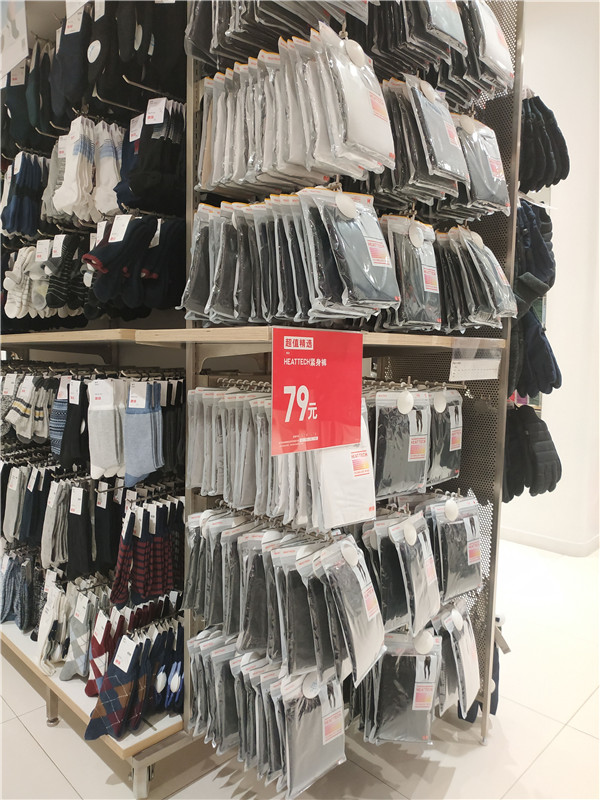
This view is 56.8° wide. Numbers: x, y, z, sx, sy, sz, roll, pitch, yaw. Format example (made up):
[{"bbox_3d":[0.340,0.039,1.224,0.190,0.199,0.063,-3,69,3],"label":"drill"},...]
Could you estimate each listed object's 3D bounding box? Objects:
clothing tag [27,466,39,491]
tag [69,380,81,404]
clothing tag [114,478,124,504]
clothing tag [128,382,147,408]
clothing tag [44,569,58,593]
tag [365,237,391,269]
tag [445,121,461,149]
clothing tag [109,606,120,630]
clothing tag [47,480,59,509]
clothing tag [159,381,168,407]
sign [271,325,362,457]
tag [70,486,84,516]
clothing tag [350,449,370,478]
[{"bbox_3d":[-0.807,0.241,1.677,0.004,0.066,0.045,18,-8,-42],"label":"clothing tag"},{"bbox_3d":[-0.637,-0.021,1.572,0.045,0.066,0.004,7,4,32],"label":"tag"},{"bbox_3d":[-0.558,0.280,1.710,0.046,0.074,0.006,2,-5,45],"label":"clothing tag"},{"bbox_3d":[-0.405,-0.012,1.388,0.045,0.066,0.004,1,-5,12],"label":"clothing tag"},{"bbox_3d":[-0.765,0.560,1.705,0.045,0.066,0.004,1,-8,30],"label":"clothing tag"},{"bbox_3d":[0.154,-0.288,1.085,0.062,0.062,0.004,-8,-9,-44],"label":"tag"},{"bbox_3d":[0.349,-0.606,1.270,0.004,0.060,0.056,-20,-8,39],"label":"tag"},{"bbox_3d":[-0.493,0.591,1.475,0.004,0.066,0.045,17,-3,-37],"label":"clothing tag"},{"bbox_3d":[-0.767,0.294,1.720,0.046,0.074,0.006,11,-1,43],"label":"clothing tag"},{"bbox_3d":[-0.370,-0.017,1.480,0.044,0.067,0.006,3,1,21],"label":"clothing tag"},{"bbox_3d":[0.038,-0.017,0.998,0.005,0.214,0.240,5,6,44],"label":"sign"},{"bbox_3d":[-0.652,0.296,1.620,0.046,0.075,0.006,4,0,27],"label":"tag"},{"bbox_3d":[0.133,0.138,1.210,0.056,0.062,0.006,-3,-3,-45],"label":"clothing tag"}]

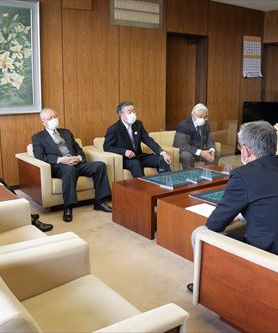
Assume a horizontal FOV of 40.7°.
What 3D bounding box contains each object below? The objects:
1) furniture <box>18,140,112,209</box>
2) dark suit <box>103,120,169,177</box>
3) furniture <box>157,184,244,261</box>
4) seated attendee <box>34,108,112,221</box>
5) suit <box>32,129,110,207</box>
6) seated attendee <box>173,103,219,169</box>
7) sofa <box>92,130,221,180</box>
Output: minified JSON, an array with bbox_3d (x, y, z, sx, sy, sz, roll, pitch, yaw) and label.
[{"bbox_3d":[-0.876,0.056,4.325,0.873,0.608,0.802,-8,14,-37],"label":"furniture"},{"bbox_3d":[-0.025,-0.143,4.581,0.725,0.791,0.774,-8,14,-37],"label":"dark suit"},{"bbox_3d":[0.892,0.407,3.182,1.431,0.369,0.578,-8,14,-37],"label":"furniture"},{"bbox_3d":[-0.807,-0.092,4.288,0.613,1.098,1.068,-8,14,-35],"label":"seated attendee"},{"bbox_3d":[-0.745,-0.027,4.086,0.687,0.743,0.842,-8,14,-37],"label":"suit"},{"bbox_3d":[0.822,-0.342,5.487,0.593,1.137,0.969,-8,14,-35],"label":"seated attendee"},{"bbox_3d":[0.263,-0.113,5.373,1.899,0.722,0.811,-8,14,-35],"label":"sofa"}]

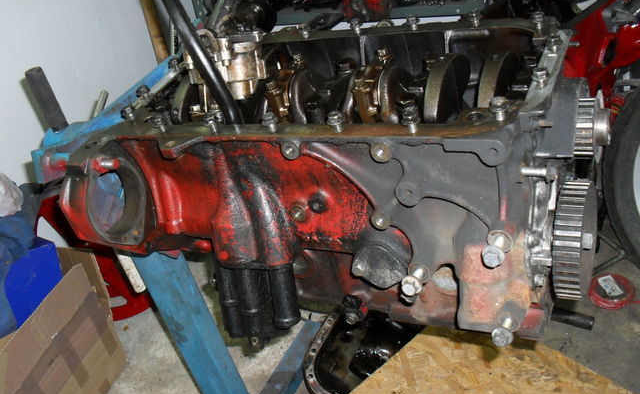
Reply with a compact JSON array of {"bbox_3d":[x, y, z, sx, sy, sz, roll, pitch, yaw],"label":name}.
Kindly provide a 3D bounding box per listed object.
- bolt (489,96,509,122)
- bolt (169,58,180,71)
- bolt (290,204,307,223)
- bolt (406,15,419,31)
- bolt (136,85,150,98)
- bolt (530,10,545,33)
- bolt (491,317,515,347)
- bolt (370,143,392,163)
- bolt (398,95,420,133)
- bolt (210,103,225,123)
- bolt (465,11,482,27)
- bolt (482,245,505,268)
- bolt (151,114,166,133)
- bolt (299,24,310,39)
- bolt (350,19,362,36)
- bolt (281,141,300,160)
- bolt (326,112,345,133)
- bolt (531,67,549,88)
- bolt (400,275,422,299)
[{"bbox_3d":[0.147,-0.070,0.529,0.016,0.021,0.016,4,39,29],"label":"bolt"},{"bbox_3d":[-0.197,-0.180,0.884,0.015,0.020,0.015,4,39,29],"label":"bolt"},{"bbox_3d":[-0.023,0.018,0.704,0.019,0.019,0.012,4,39,29],"label":"bolt"},{"bbox_3d":[0.110,-0.203,0.763,0.015,0.022,0.015,4,40,29],"label":"bolt"},{"bbox_3d":[-0.210,-0.123,0.779,0.015,0.017,0.015,4,39,29],"label":"bolt"},{"bbox_3d":[0.218,-0.173,0.643,0.014,0.019,0.014,4,39,29],"label":"bolt"},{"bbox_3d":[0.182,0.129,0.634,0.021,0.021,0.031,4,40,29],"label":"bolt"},{"bbox_3d":[0.057,-0.041,0.604,0.020,0.020,0.013,4,39,29],"label":"bolt"},{"bbox_3d":[0.083,-0.074,0.587,0.016,0.030,0.016,4,39,29],"label":"bolt"},{"bbox_3d":[-0.110,-0.089,0.694,0.013,0.019,0.013,4,39,29],"label":"bolt"},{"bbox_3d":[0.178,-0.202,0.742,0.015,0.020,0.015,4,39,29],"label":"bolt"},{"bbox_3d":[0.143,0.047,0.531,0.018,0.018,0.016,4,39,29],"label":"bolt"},{"bbox_3d":[-0.176,-0.079,0.720,0.015,0.022,0.015,4,40,29],"label":"bolt"},{"bbox_3d":[-0.020,-0.212,0.837,0.015,0.022,0.015,4,40,29],"label":"bolt"},{"bbox_3d":[0.046,-0.208,0.798,0.015,0.022,0.015,4,40,29],"label":"bolt"},{"bbox_3d":[-0.030,-0.047,0.652,0.020,0.020,0.013,4,39,29],"label":"bolt"},{"bbox_3d":[0.016,-0.069,0.612,0.016,0.024,0.016,4,40,29],"label":"bolt"},{"bbox_3d":[0.190,-0.101,0.555,0.015,0.019,0.015,4,39,29],"label":"bolt"},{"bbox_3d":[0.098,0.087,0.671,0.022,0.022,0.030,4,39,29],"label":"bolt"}]

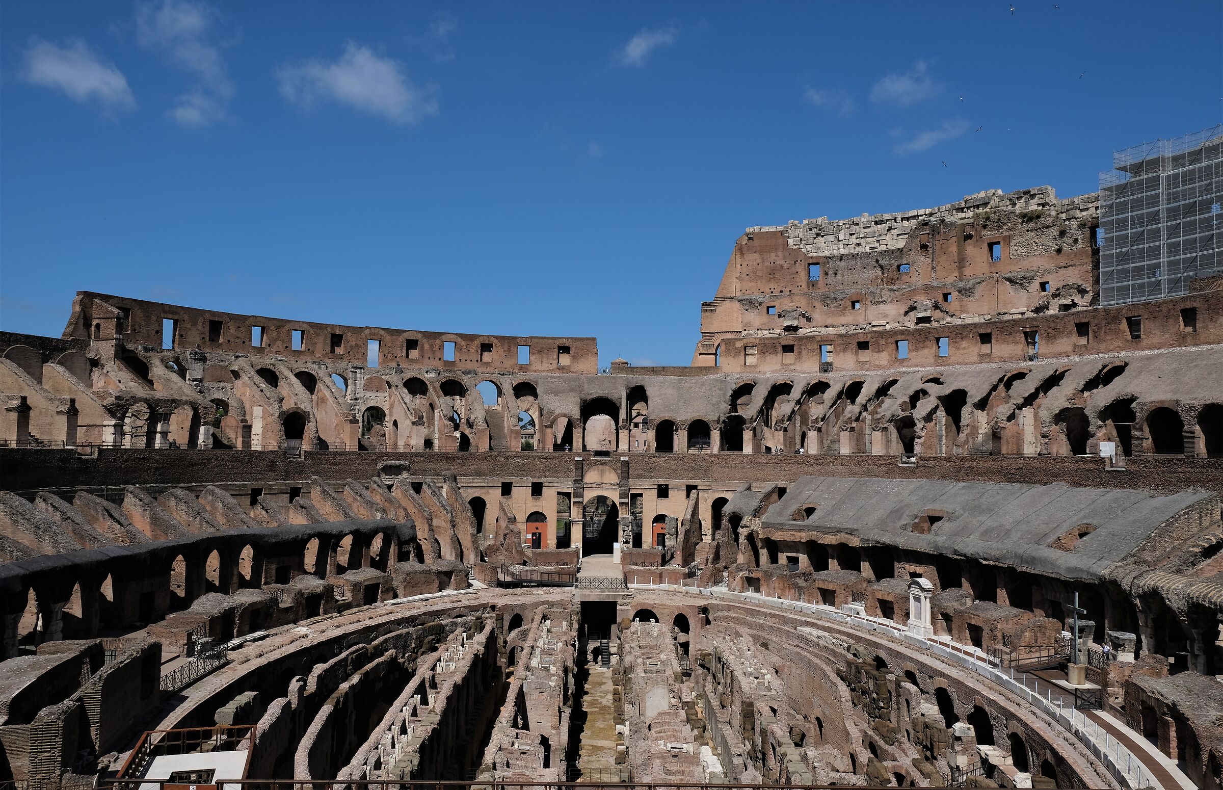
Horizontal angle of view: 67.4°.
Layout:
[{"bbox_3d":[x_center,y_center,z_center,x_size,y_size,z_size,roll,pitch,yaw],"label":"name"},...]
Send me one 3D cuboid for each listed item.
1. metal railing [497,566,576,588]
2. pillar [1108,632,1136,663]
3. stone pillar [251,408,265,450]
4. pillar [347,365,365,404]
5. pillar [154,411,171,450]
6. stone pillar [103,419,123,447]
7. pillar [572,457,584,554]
[{"bbox_3d":[-7.446,18.357,92.000,7.900,2.205,1.200,1,-4,-3],"label":"metal railing"},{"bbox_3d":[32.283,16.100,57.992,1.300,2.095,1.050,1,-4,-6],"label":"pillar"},{"bbox_3d":[-37.618,3.743,97.594,1.550,4.981,0.750,-2,-4,37],"label":"stone pillar"},{"bbox_3d":[-32.603,-1.191,117.000,1.800,4.999,1.200,3,-5,-37],"label":"pillar"},{"bbox_3d":[-41.611,3.473,84.992,0.900,3.705,1.050,-1,-4,25],"label":"pillar"},{"bbox_3d":[-43.618,3.535,80.292,1.450,2.677,0.950,-1,-4,21],"label":"stone pillar"},{"bbox_3d":[-4.058,13.544,111.494,1.450,11.937,1.200,1,-4,-1],"label":"pillar"}]

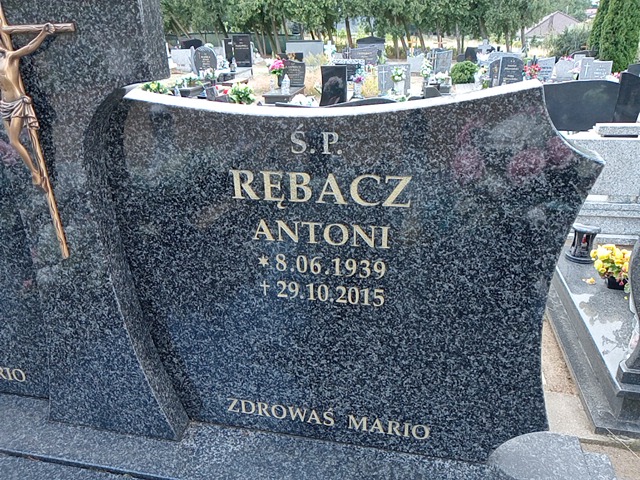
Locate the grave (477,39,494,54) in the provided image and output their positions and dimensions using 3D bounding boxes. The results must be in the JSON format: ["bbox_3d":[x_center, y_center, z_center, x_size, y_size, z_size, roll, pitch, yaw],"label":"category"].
[{"bbox_3d":[5.017,-5.874,15.750,0.357,0.437,0.126,2,23,10],"label":"grave"}]

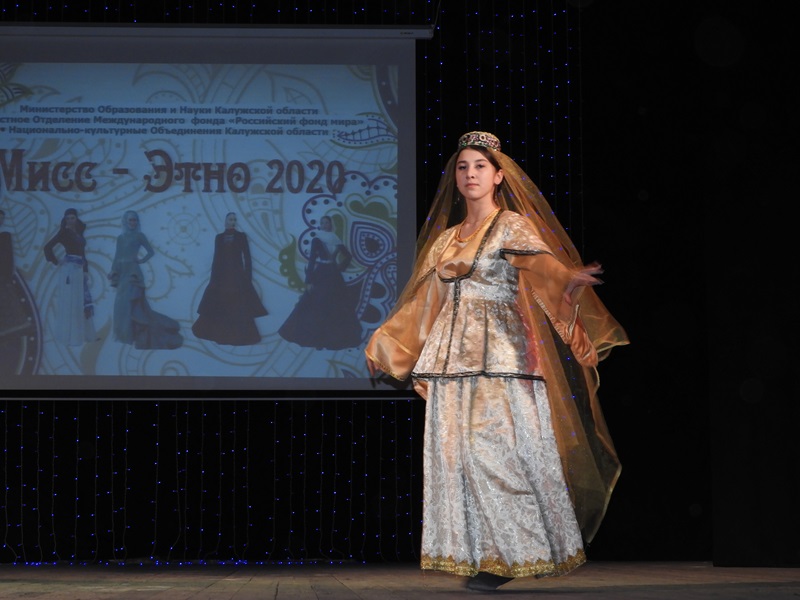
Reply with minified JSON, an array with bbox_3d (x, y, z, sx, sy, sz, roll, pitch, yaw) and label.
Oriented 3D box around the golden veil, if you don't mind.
[{"bbox_3d":[0.378,0.135,6.820,0.800,1.480,0.520,-3,-7,25],"label":"golden veil"}]

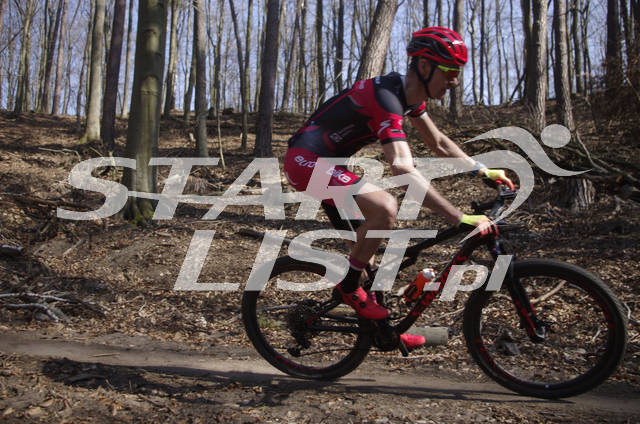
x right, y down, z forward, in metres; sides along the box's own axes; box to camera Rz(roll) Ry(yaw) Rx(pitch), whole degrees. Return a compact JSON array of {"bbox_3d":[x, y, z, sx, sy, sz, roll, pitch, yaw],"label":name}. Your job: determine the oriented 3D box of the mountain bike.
[{"bbox_3d":[0.482,0.424,2.988,1.880,1.030,0.730,0,12,15],"label":"mountain bike"}]

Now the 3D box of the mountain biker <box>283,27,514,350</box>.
[{"bbox_3d":[0.375,-0.016,2.897,1.060,1.640,0.720,0,11,15],"label":"mountain biker"}]

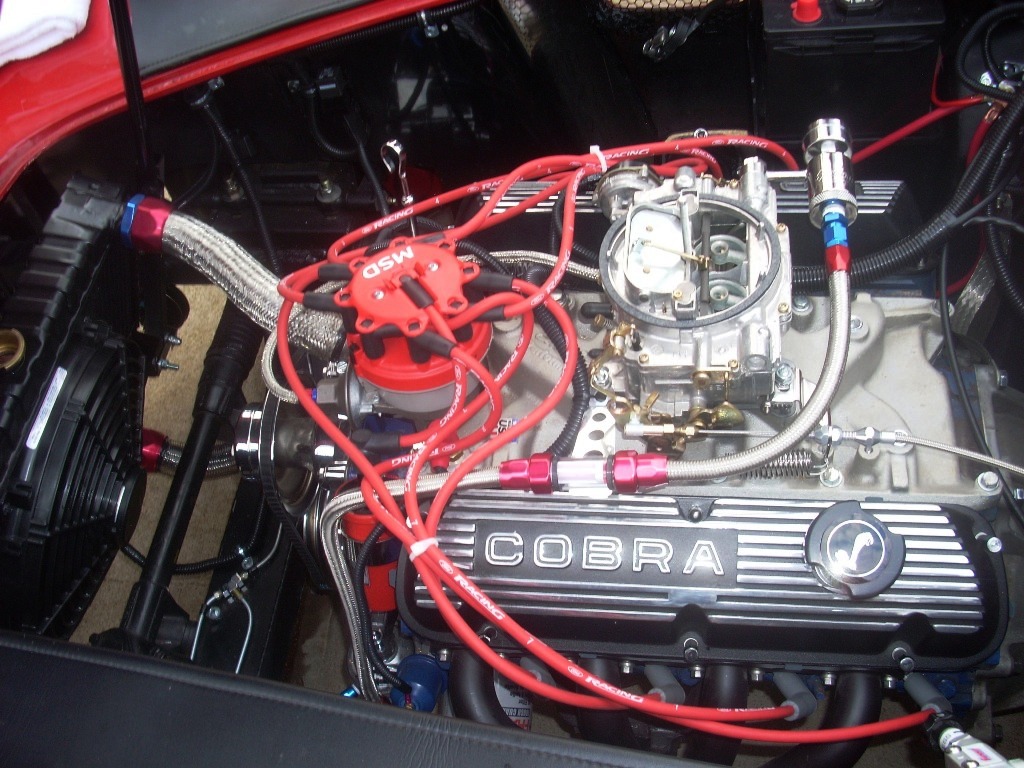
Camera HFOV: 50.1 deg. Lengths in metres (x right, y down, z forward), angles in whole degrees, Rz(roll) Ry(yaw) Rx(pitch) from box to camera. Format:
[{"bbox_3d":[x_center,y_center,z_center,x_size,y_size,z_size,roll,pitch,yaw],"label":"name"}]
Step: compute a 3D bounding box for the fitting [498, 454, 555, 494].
[{"bbox_3d":[0.011,0.071,0.864,0.042,0.031,0.031,-2,53,15],"label":"fitting"}]

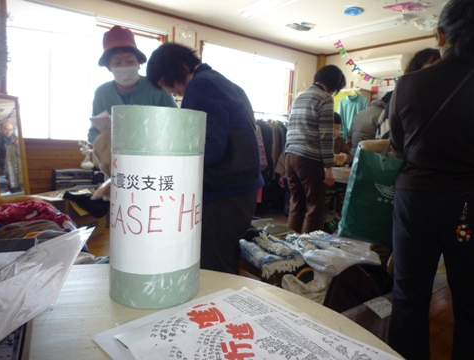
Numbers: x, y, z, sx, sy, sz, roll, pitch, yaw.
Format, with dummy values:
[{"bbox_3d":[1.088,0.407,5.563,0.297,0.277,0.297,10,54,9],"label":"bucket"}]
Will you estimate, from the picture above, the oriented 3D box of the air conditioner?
[{"bbox_3d":[2.223,-1.717,5.331,0.205,0.260,0.790,-2,9,-36],"label":"air conditioner"}]

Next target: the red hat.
[{"bbox_3d":[-0.618,-0.727,1.880,0.260,0.190,0.275,-2,11,-15],"label":"red hat"}]

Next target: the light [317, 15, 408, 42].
[{"bbox_3d":[1.660,-2.019,4.724,0.230,0.085,1.270,-2,9,-36],"label":"light"}]

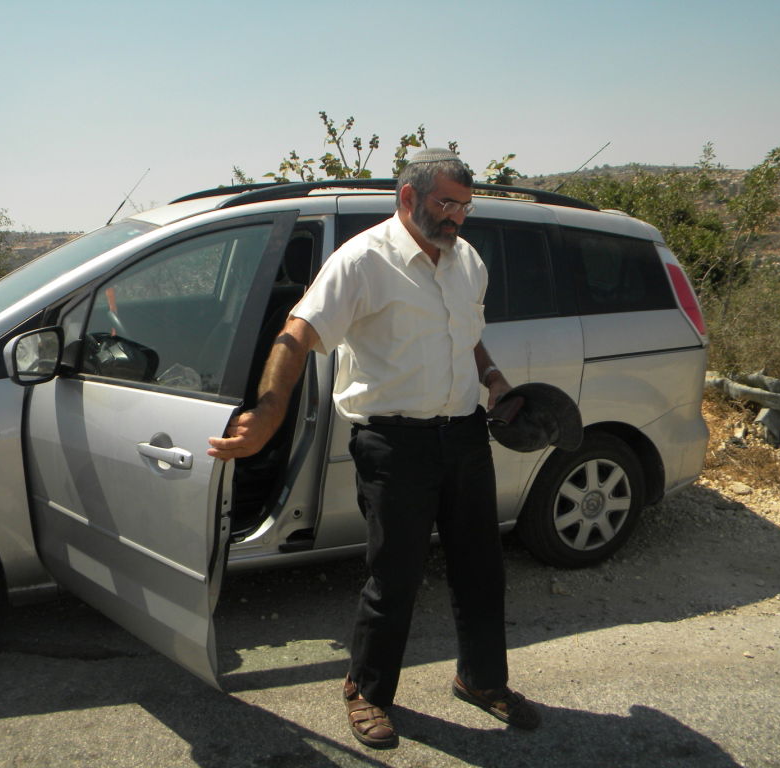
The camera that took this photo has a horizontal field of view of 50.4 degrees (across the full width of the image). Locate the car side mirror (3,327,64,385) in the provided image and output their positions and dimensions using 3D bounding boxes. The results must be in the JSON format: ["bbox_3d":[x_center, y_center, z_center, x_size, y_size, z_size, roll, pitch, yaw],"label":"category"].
[{"bbox_3d":[-1.093,-0.086,2.540,0.115,0.180,0.200,7,11,28],"label":"car side mirror"}]

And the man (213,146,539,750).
[{"bbox_3d":[-0.078,0.214,2.391,0.900,1.740,0.520,-5,12,-31],"label":"man"}]

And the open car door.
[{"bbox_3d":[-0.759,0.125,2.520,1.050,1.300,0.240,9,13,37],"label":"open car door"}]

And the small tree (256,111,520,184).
[{"bbox_3d":[-0.022,-0.900,6.442,2.050,2.450,1.800,1,10,0],"label":"small tree"}]

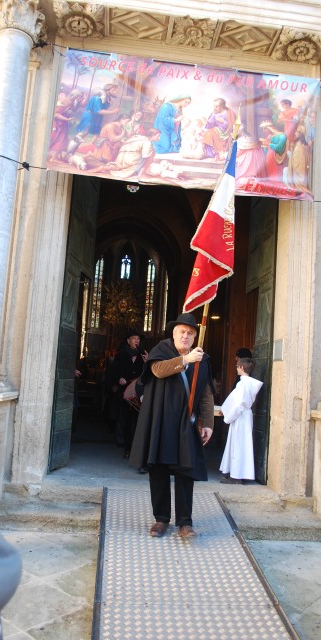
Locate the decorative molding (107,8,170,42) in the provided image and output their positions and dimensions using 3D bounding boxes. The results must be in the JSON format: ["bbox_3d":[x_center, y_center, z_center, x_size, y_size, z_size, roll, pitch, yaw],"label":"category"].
[{"bbox_3d":[-0.245,-3.229,5.222,0.640,0.120,0.460,5,-6,-6],"label":"decorative molding"}]

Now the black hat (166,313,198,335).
[{"bbox_3d":[0.192,0.028,4.130,0.275,0.135,0.310,5,-6,-7],"label":"black hat"}]

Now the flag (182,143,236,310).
[{"bbox_3d":[0.383,-0.710,3.650,0.340,1.240,0.240,8,8,0],"label":"flag"}]

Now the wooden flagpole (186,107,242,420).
[{"bbox_3d":[0.426,-0.394,3.760,0.050,2.441,0.050,8,8,0],"label":"wooden flagpole"}]

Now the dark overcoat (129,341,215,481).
[{"bbox_3d":[0.089,0.743,4.080,0.650,1.110,0.480,4,-6,-3],"label":"dark overcoat"}]

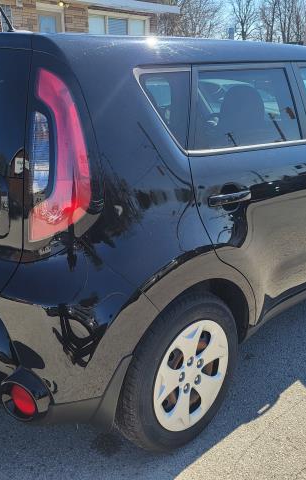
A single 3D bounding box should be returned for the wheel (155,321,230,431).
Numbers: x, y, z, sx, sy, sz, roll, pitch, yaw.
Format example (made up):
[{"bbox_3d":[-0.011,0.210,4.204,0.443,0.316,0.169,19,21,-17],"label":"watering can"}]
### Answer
[{"bbox_3d":[0.107,0.506,1.901,0.440,0.440,0.160,-17,23,-42],"label":"wheel"}]

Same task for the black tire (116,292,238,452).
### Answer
[{"bbox_3d":[0.093,0.501,1.915,0.650,0.650,0.210,-17,23,-42],"label":"black tire"}]

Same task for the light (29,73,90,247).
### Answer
[{"bbox_3d":[-0.285,-0.233,1.347,0.210,0.490,0.200,9,20,30],"label":"light"}]

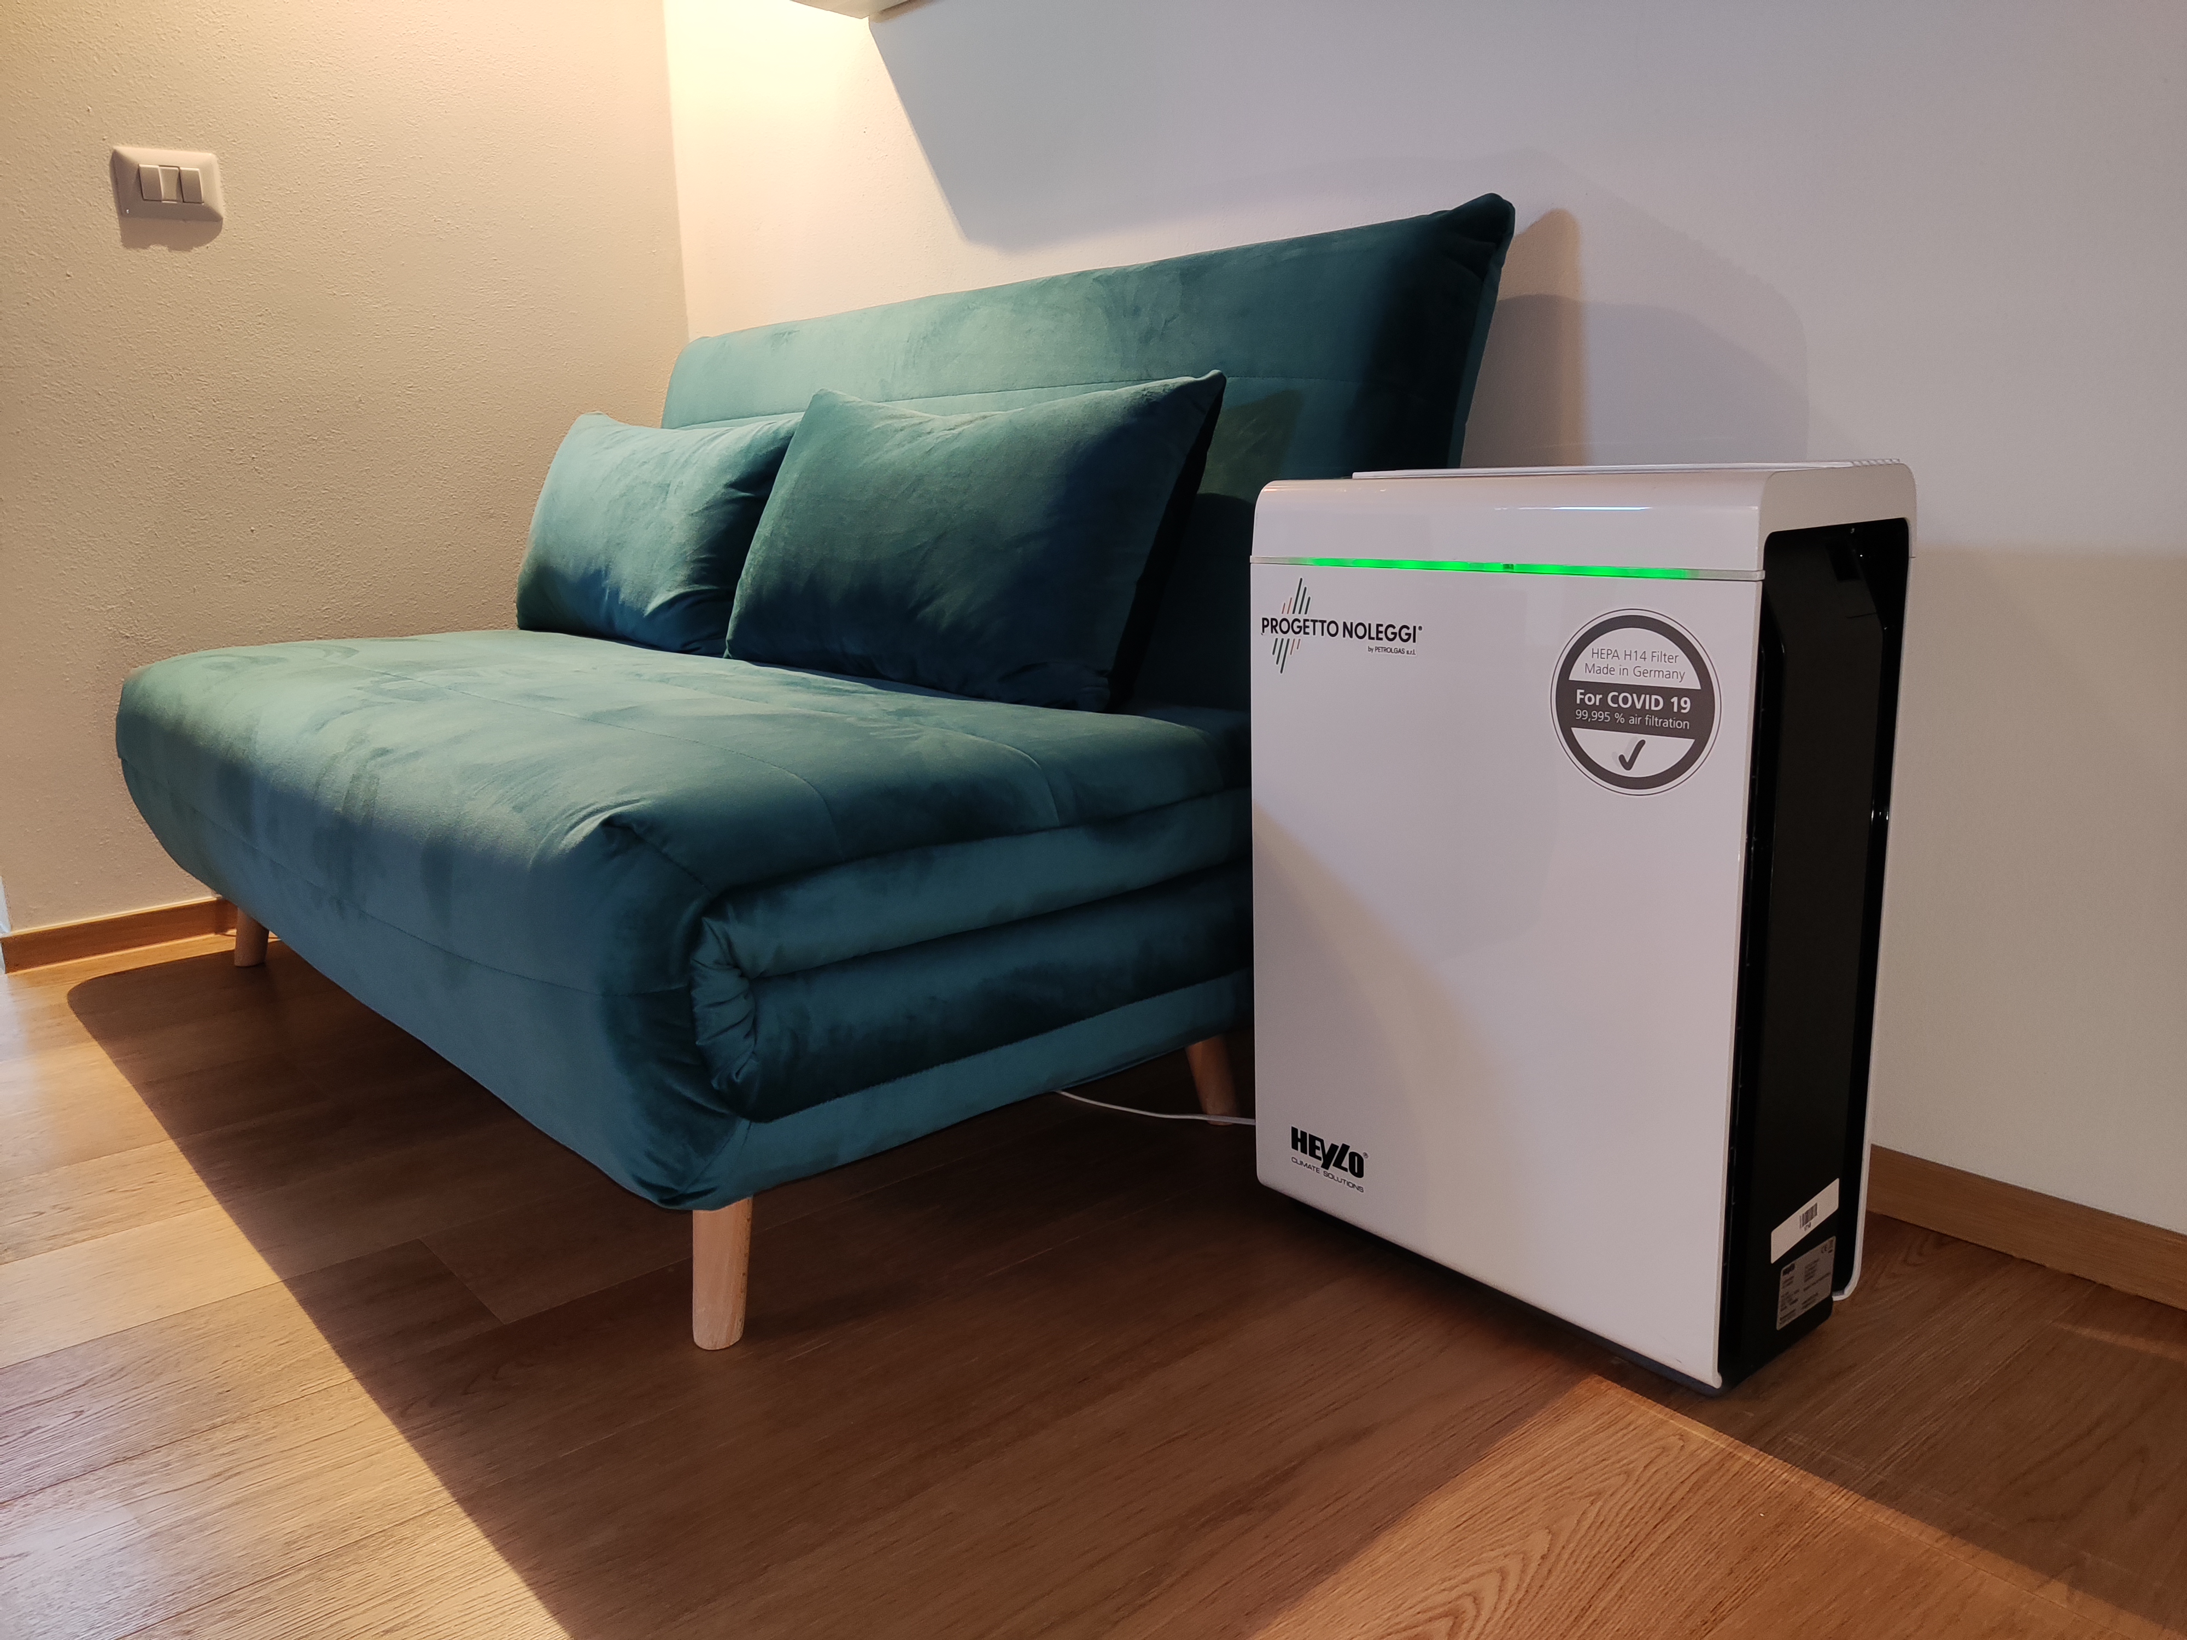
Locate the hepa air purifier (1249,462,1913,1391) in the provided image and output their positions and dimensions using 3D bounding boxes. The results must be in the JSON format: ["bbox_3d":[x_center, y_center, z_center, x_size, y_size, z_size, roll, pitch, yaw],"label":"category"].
[{"bbox_3d":[0.338,0.038,1.184,0.197,0.587,0.424,-11,15,-37],"label":"hepa air purifier"}]

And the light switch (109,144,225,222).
[{"bbox_3d":[-1.206,-0.827,2.059,0.119,0.084,0.012,-12,16,-39],"label":"light switch"}]

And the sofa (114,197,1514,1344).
[{"bbox_3d":[-0.452,-0.174,1.714,0.867,0.826,1.487,-12,16,-40],"label":"sofa"}]

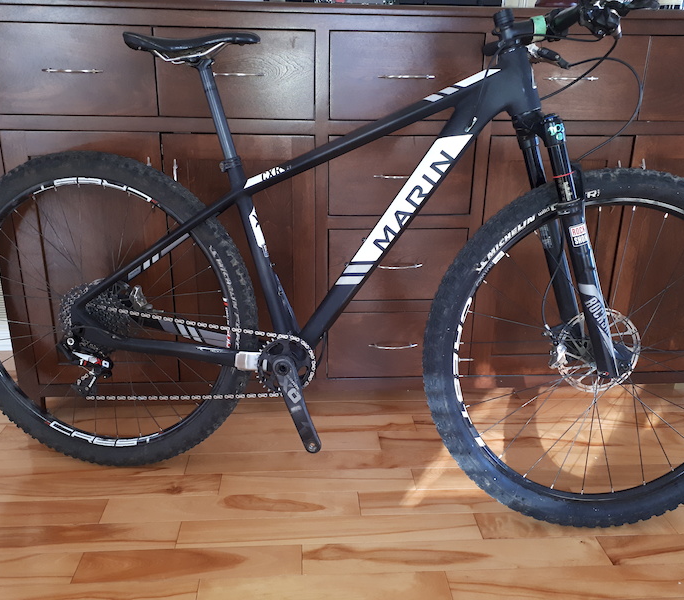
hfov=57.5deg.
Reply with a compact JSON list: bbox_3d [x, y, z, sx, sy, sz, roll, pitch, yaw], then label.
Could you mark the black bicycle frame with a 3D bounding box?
[{"bbox_3d":[-0.006,-0.163,1.254,1.113,0.665,0.165,4,15,9],"label":"black bicycle frame"}]

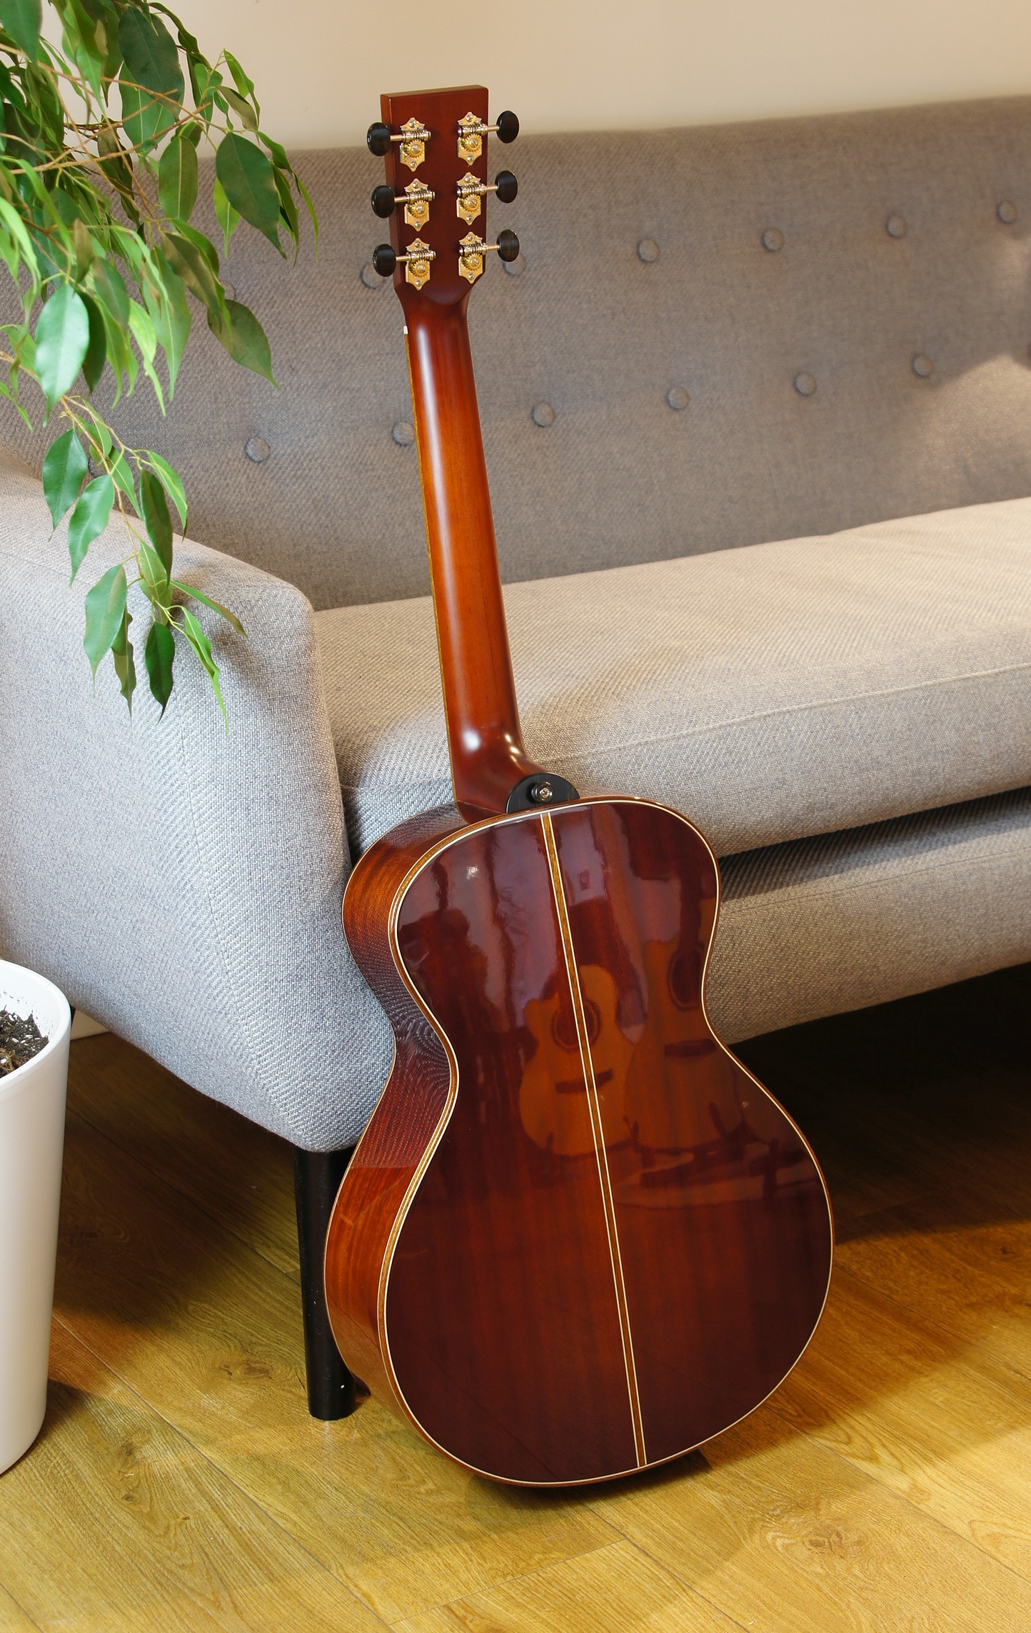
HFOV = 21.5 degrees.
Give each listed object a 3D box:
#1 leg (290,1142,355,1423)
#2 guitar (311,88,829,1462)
[{"bbox_3d":[-0.146,0.361,2.127,0.050,0.230,0.050,-2,18,1],"label":"leg"},{"bbox_3d":[0.005,-0.018,1.996,0.370,1.011,0.135,-11,10,-23],"label":"guitar"}]

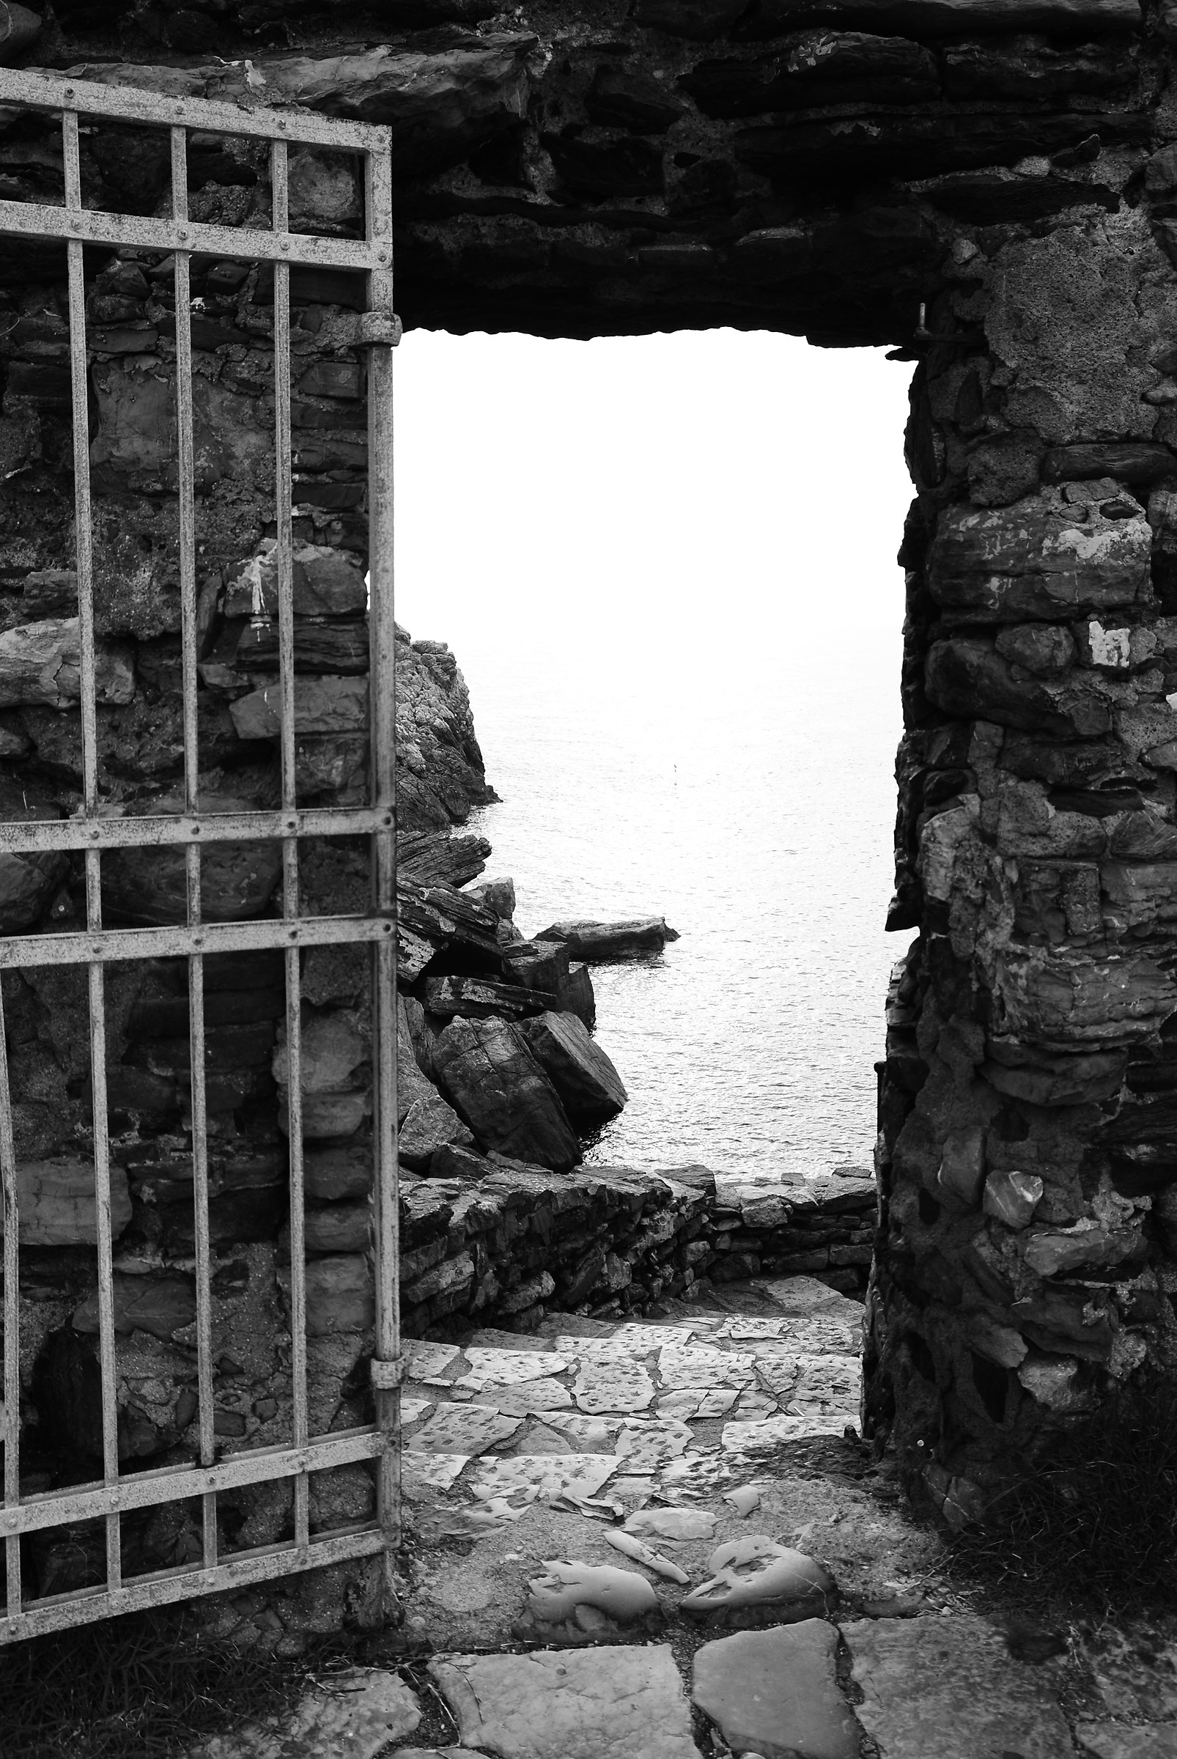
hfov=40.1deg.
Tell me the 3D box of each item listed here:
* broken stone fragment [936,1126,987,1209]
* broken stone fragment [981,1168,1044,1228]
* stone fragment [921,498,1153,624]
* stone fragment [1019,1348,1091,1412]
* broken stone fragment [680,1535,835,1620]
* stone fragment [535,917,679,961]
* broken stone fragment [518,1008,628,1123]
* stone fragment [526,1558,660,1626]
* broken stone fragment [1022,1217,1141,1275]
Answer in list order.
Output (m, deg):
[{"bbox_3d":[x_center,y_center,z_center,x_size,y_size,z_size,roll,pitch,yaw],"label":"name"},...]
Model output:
[{"bbox_3d":[0.614,0.477,2.665,0.075,0.125,0.070,-1,9,-7],"label":"broken stone fragment"},{"bbox_3d":[0.698,0.522,2.652,0.090,0.095,0.080,-1,9,-7],"label":"broken stone fragment"},{"bbox_3d":[0.705,-0.500,2.546,0.320,0.190,0.190,-1,9,-7],"label":"stone fragment"},{"bbox_3d":[0.785,0.843,2.723,0.110,0.092,0.090,-1,9,-7],"label":"stone fragment"},{"bbox_3d":[0.270,1.126,2.606,0.235,0.075,0.160,-1,9,-7],"label":"broken stone fragment"},{"bbox_3d":[0.403,1.321,35.913,3.150,0.800,1.400,0,9,0],"label":"stone fragment"},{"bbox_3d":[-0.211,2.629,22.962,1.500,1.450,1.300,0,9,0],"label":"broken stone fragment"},{"bbox_3d":[0.005,1.130,2.564,0.205,0.070,0.130,-1,9,-7],"label":"stone fragment"},{"bbox_3d":[0.820,0.609,2.691,0.180,0.085,0.100,-1,9,-7],"label":"broken stone fragment"}]

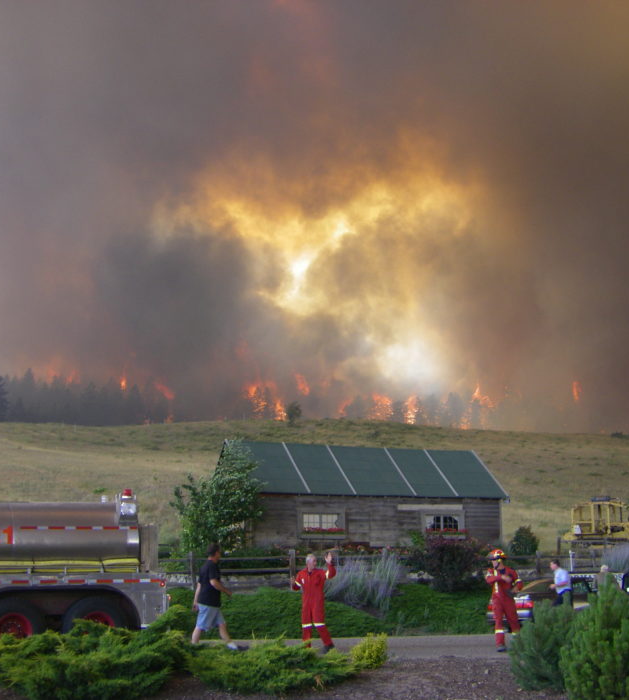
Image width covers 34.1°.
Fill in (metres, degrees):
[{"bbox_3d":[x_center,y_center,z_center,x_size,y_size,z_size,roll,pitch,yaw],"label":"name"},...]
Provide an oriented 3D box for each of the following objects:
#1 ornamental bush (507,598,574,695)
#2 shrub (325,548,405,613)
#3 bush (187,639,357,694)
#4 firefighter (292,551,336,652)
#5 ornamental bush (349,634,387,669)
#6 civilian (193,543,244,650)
[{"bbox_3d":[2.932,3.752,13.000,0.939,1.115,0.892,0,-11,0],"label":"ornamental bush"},{"bbox_3d":[1.260,5.677,25.300,1.927,1.519,1.638,0,-11,0],"label":"shrub"},{"bbox_3d":[-0.553,4.014,13.180,2.186,0.584,1.800,0,-11,0],"label":"bush"},{"bbox_3d":[0.000,4.474,18.183,0.780,1.778,0.500,-2,-11,8],"label":"firefighter"},{"bbox_3d":[0.758,4.306,14.651,0.543,0.512,0.550,0,-11,0],"label":"ornamental bush"},{"bbox_3d":[-1.631,4.207,17.400,0.920,1.797,0.580,2,-11,-8],"label":"civilian"}]

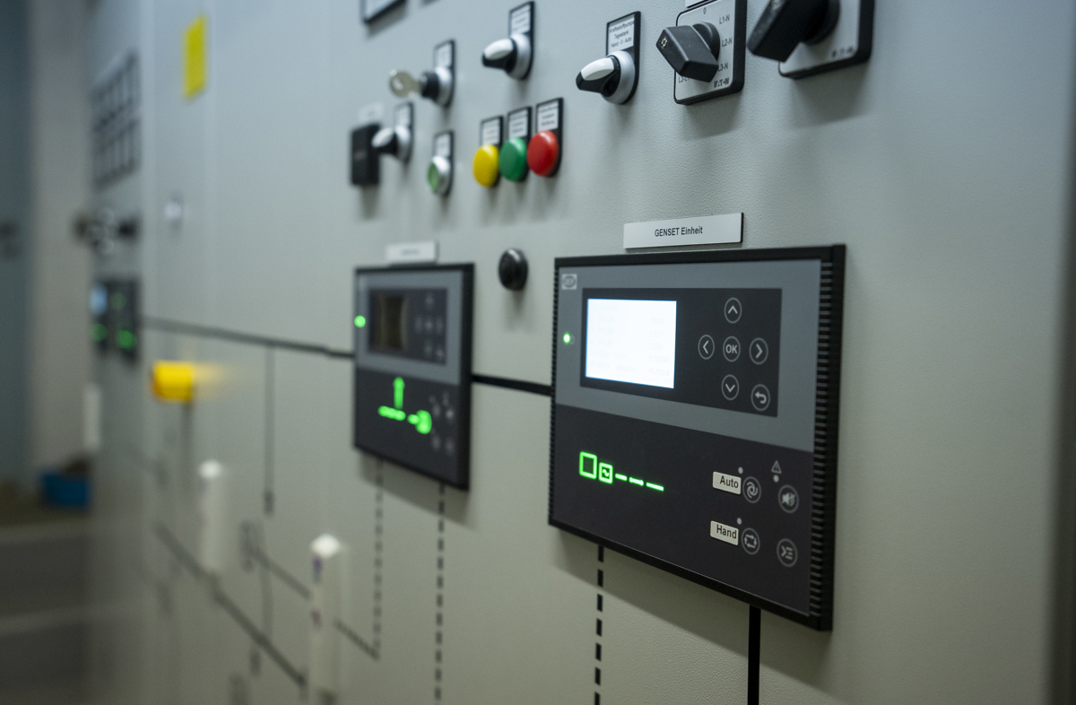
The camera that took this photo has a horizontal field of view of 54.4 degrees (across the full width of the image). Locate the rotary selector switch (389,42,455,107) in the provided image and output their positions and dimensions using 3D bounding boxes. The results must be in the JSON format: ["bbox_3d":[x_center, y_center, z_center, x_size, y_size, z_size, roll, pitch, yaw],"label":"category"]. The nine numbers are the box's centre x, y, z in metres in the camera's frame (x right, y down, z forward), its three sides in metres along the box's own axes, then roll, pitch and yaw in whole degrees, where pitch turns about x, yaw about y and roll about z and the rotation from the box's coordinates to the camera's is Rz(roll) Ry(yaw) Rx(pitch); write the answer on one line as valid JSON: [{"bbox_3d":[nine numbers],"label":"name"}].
[{"bbox_3d":[-0.090,-0.210,0.789,0.046,0.050,0.030,-1,4,-31],"label":"rotary selector switch"}]

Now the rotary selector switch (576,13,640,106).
[{"bbox_3d":[0.037,-0.166,0.594,0.031,0.050,0.030,-1,4,-31],"label":"rotary selector switch"}]

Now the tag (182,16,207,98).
[{"bbox_3d":[-0.543,-0.463,1.654,0.002,0.108,0.140,-1,4,-30],"label":"tag"}]

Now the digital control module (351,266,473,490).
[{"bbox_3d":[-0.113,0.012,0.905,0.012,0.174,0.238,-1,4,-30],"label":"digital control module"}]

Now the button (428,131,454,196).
[{"bbox_3d":[-0.079,-0.149,0.835,0.013,0.050,0.030,-1,4,-30],"label":"button"}]

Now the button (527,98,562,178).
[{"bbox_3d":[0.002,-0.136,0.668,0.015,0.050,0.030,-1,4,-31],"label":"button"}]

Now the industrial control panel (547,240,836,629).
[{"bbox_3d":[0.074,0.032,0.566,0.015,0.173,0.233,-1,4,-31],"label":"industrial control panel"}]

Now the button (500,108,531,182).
[{"bbox_3d":[-0.017,-0.143,0.727,0.012,0.050,0.030,-1,4,-30],"label":"button"}]

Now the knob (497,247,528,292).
[{"bbox_3d":[-0.019,-0.057,0.723,0.009,0.028,0.028,-1,4,-31],"label":"knob"}]

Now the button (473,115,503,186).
[{"bbox_3d":[-0.038,-0.145,0.763,0.012,0.050,0.030,-1,4,-30],"label":"button"}]

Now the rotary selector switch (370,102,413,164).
[{"bbox_3d":[-0.122,-0.179,0.860,0.030,0.050,0.030,-1,4,-31],"label":"rotary selector switch"}]

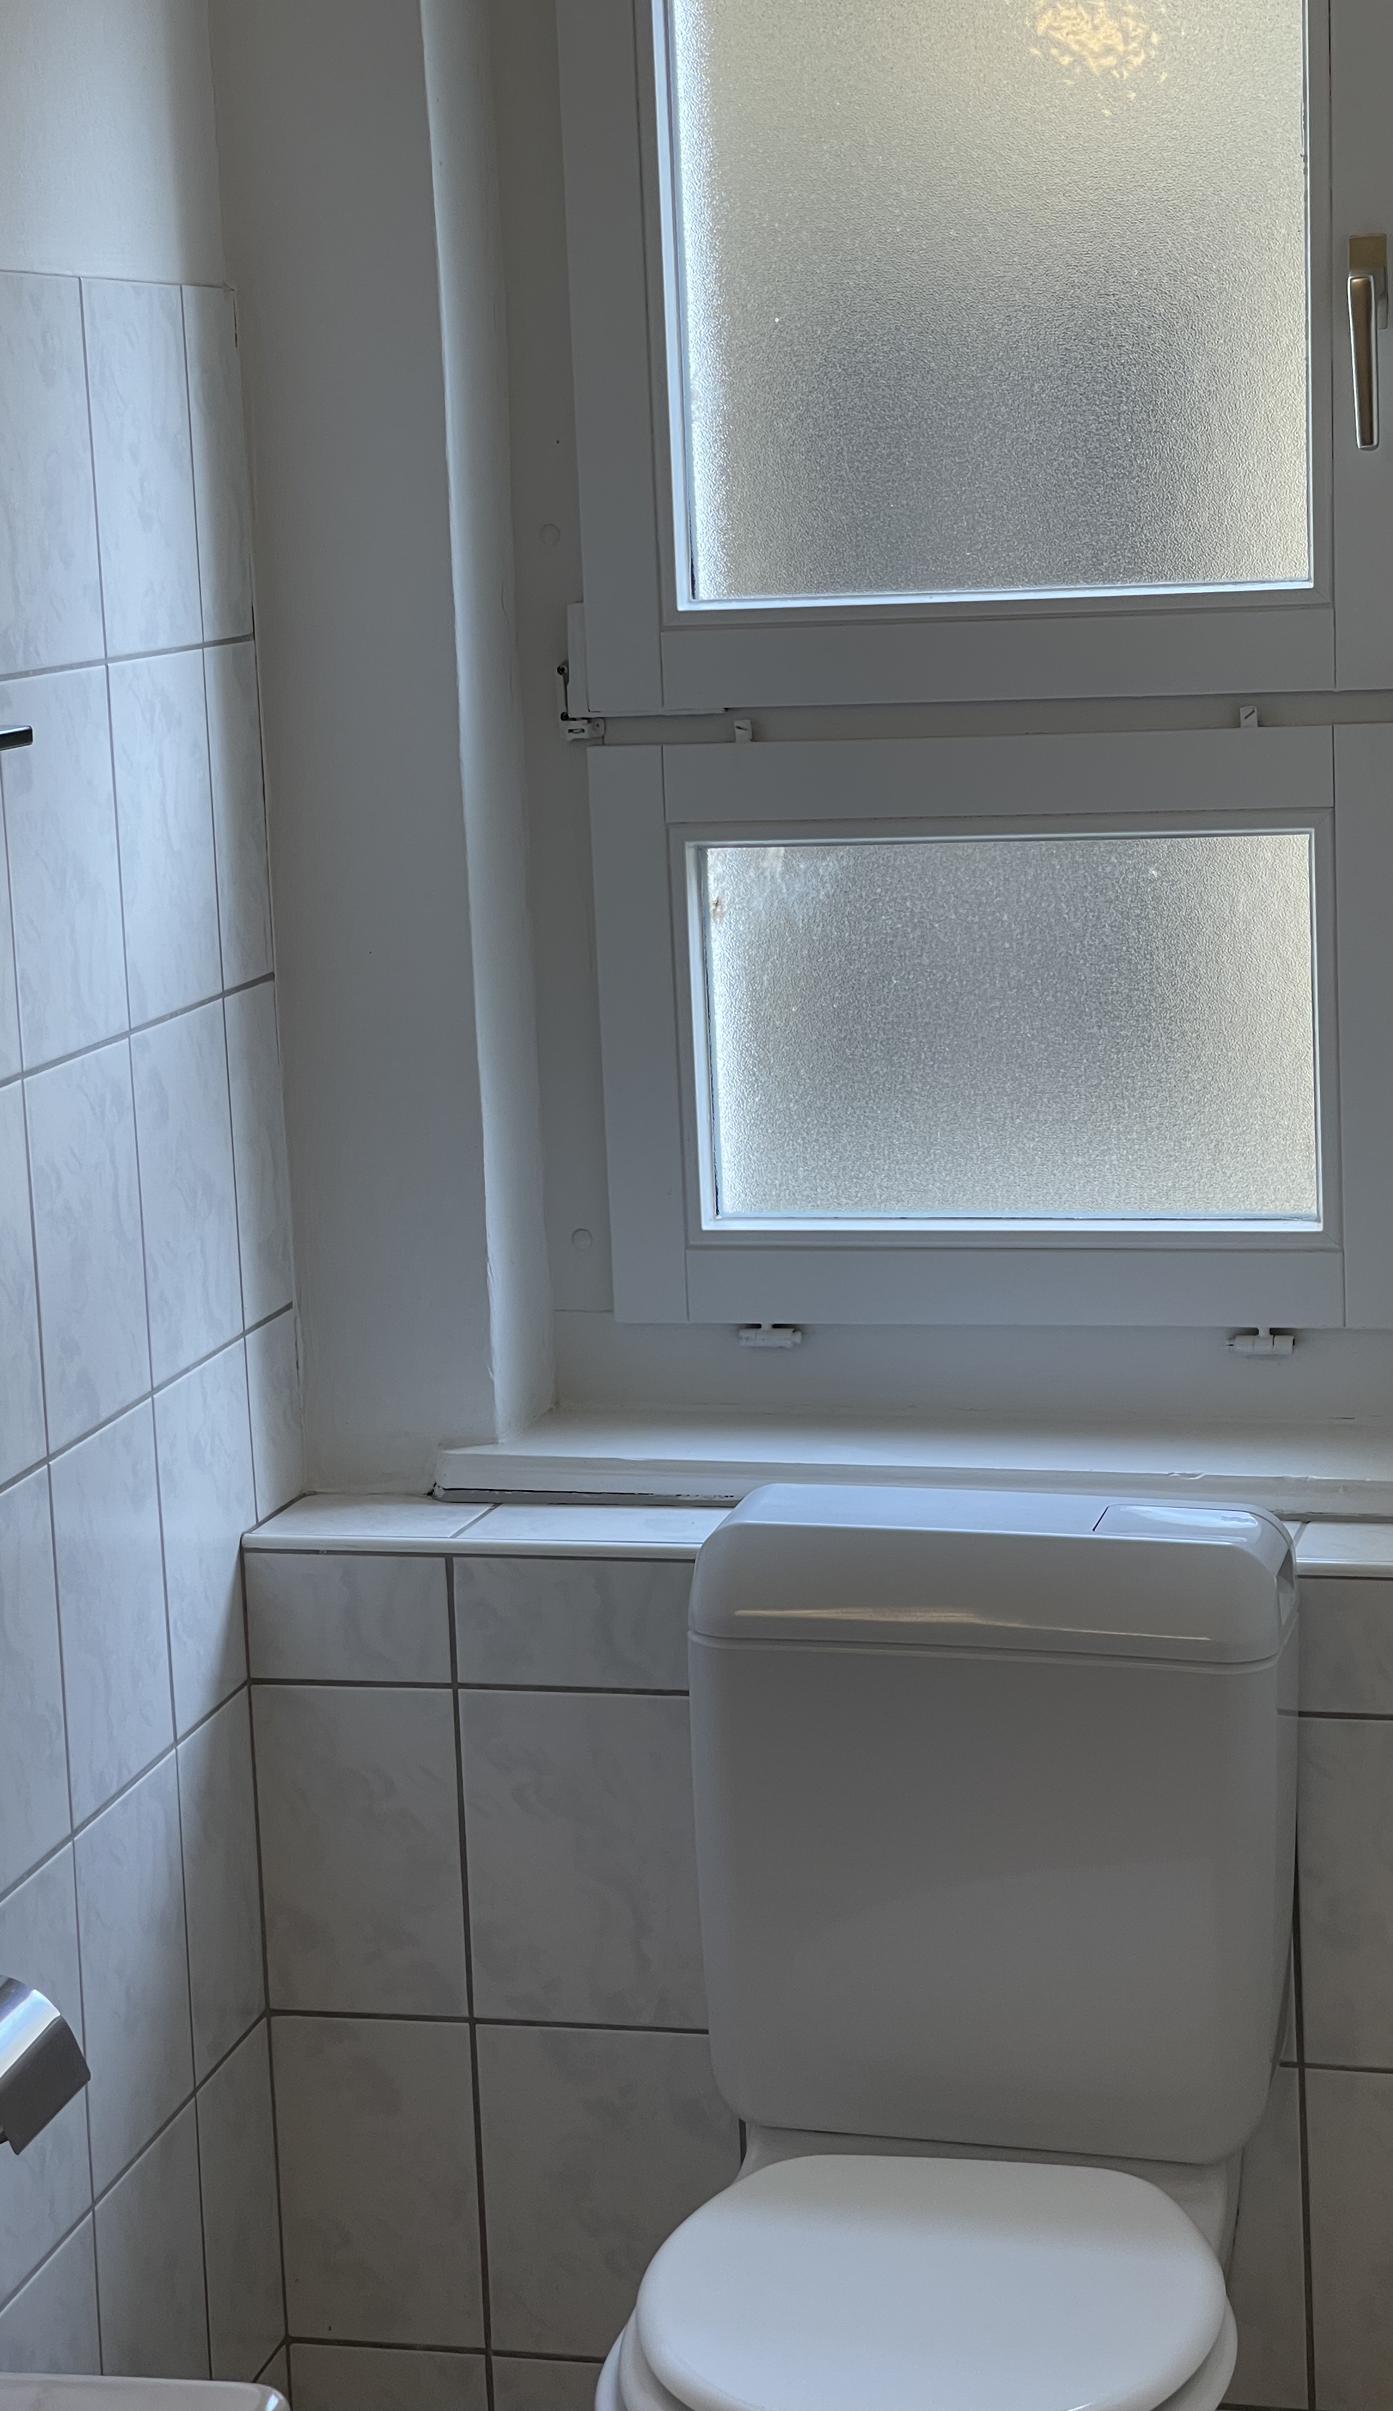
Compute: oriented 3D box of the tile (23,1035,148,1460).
[{"bbox_3d":[-0.407,0.024,2.961,0.009,0.249,0.200,0,10,13],"label":"tile"}]

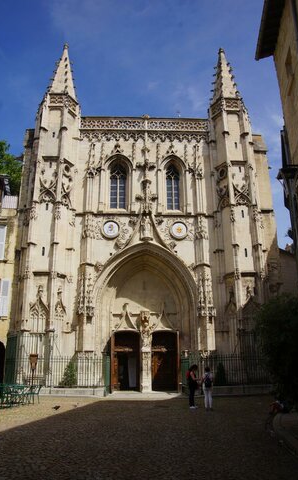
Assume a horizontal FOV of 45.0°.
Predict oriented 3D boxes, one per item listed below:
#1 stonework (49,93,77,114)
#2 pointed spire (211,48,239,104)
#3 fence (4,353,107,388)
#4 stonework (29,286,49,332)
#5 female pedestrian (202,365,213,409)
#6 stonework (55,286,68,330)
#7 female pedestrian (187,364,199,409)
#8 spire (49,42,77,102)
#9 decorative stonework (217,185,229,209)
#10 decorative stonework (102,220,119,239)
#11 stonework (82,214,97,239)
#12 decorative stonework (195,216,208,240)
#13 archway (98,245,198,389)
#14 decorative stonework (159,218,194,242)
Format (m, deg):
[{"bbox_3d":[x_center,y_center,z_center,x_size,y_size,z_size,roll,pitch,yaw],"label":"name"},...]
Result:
[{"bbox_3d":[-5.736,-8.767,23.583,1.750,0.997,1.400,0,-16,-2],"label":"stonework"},{"bbox_3d":[5.212,-11.300,24.983,1.800,4.959,1.650,0,-16,-2],"label":"pointed spire"},{"bbox_3d":[-4.781,6.761,18.541,5.309,1.648,0.150,0,-17,-2],"label":"fence"},{"bbox_3d":[-5.897,3.635,19.299,1.078,2.559,0.400,0,-17,-2],"label":"stonework"},{"bbox_3d":[2.457,6.086,14.751,0.470,1.650,0.420,4,-18,-14],"label":"female pedestrian"},{"bbox_3d":[-4.717,3.686,19.452,0.320,2.341,0.750,-13,-20,36],"label":"stonework"},{"bbox_3d":[1.883,6.068,14.926,0.480,1.650,0.430,1,-17,-5],"label":"female pedestrian"},{"bbox_3d":[-6.002,-11.773,25.354,2.300,5.216,1.989,0,-17,-2],"label":"spire"},{"bbox_3d":[4.582,-2.670,22.140,0.300,1.219,0.950,10,-20,-30],"label":"decorative stonework"},{"bbox_3d":[-2.301,-0.626,21.945,1.033,1.167,0.200,0,-16,-2],"label":"decorative stonework"},{"bbox_3d":[-3.590,-0.779,21.840,0.911,1.523,0.450,0,-16,-2],"label":"stonework"},{"bbox_3d":[3.188,-0.665,22.041,0.734,1.536,0.450,0,-16,-2],"label":"decorative stonework"},{"bbox_3d":[-0.147,4.472,21.100,5.657,8.232,1.500,0,-16,-2],"label":"archway"},{"bbox_3d":[1.690,-0.613,22.033,2.089,1.494,0.300,0,-17,-2],"label":"decorative stonework"}]

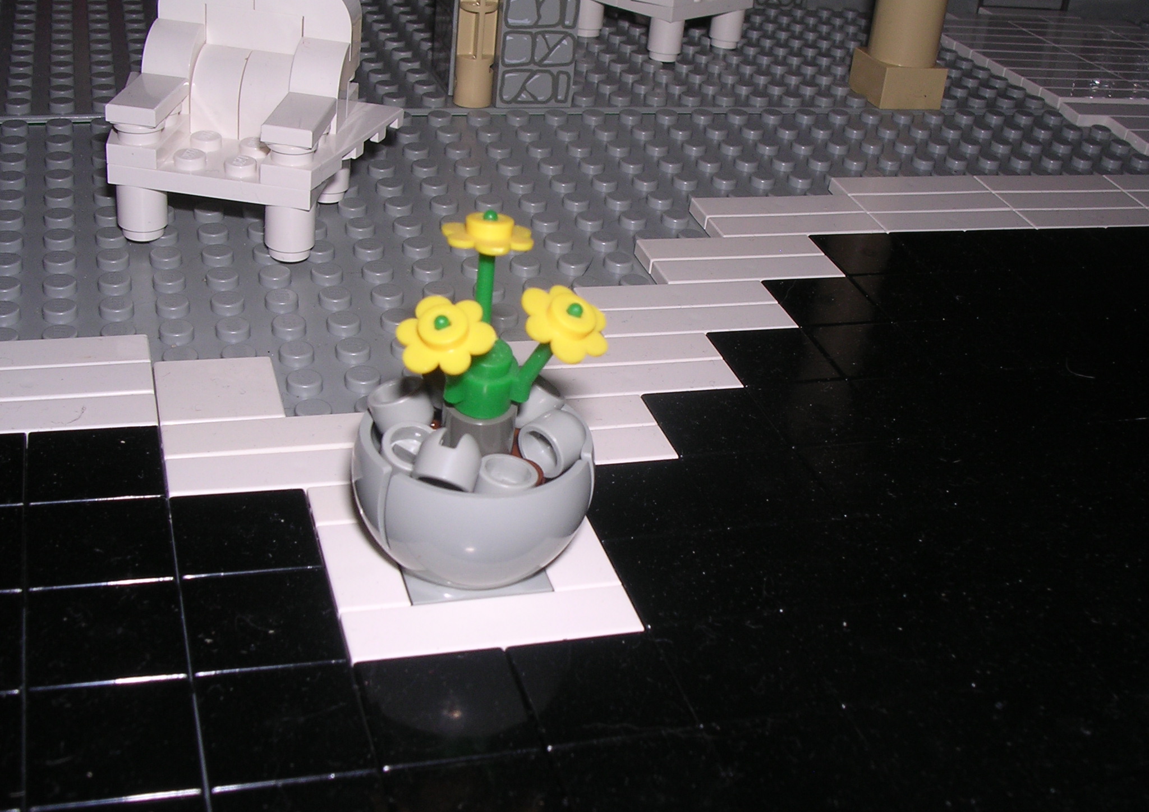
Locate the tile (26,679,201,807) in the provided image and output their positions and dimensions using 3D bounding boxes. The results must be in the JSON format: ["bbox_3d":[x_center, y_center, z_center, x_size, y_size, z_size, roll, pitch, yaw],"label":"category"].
[{"bbox_3d":[-0.044,0.033,0.136,0.016,0.003,0.016,-4,32,-17],"label":"tile"}]

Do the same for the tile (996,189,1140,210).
[{"bbox_3d":[0.098,-0.039,0.282,0.032,0.003,0.008,-4,32,-17],"label":"tile"}]

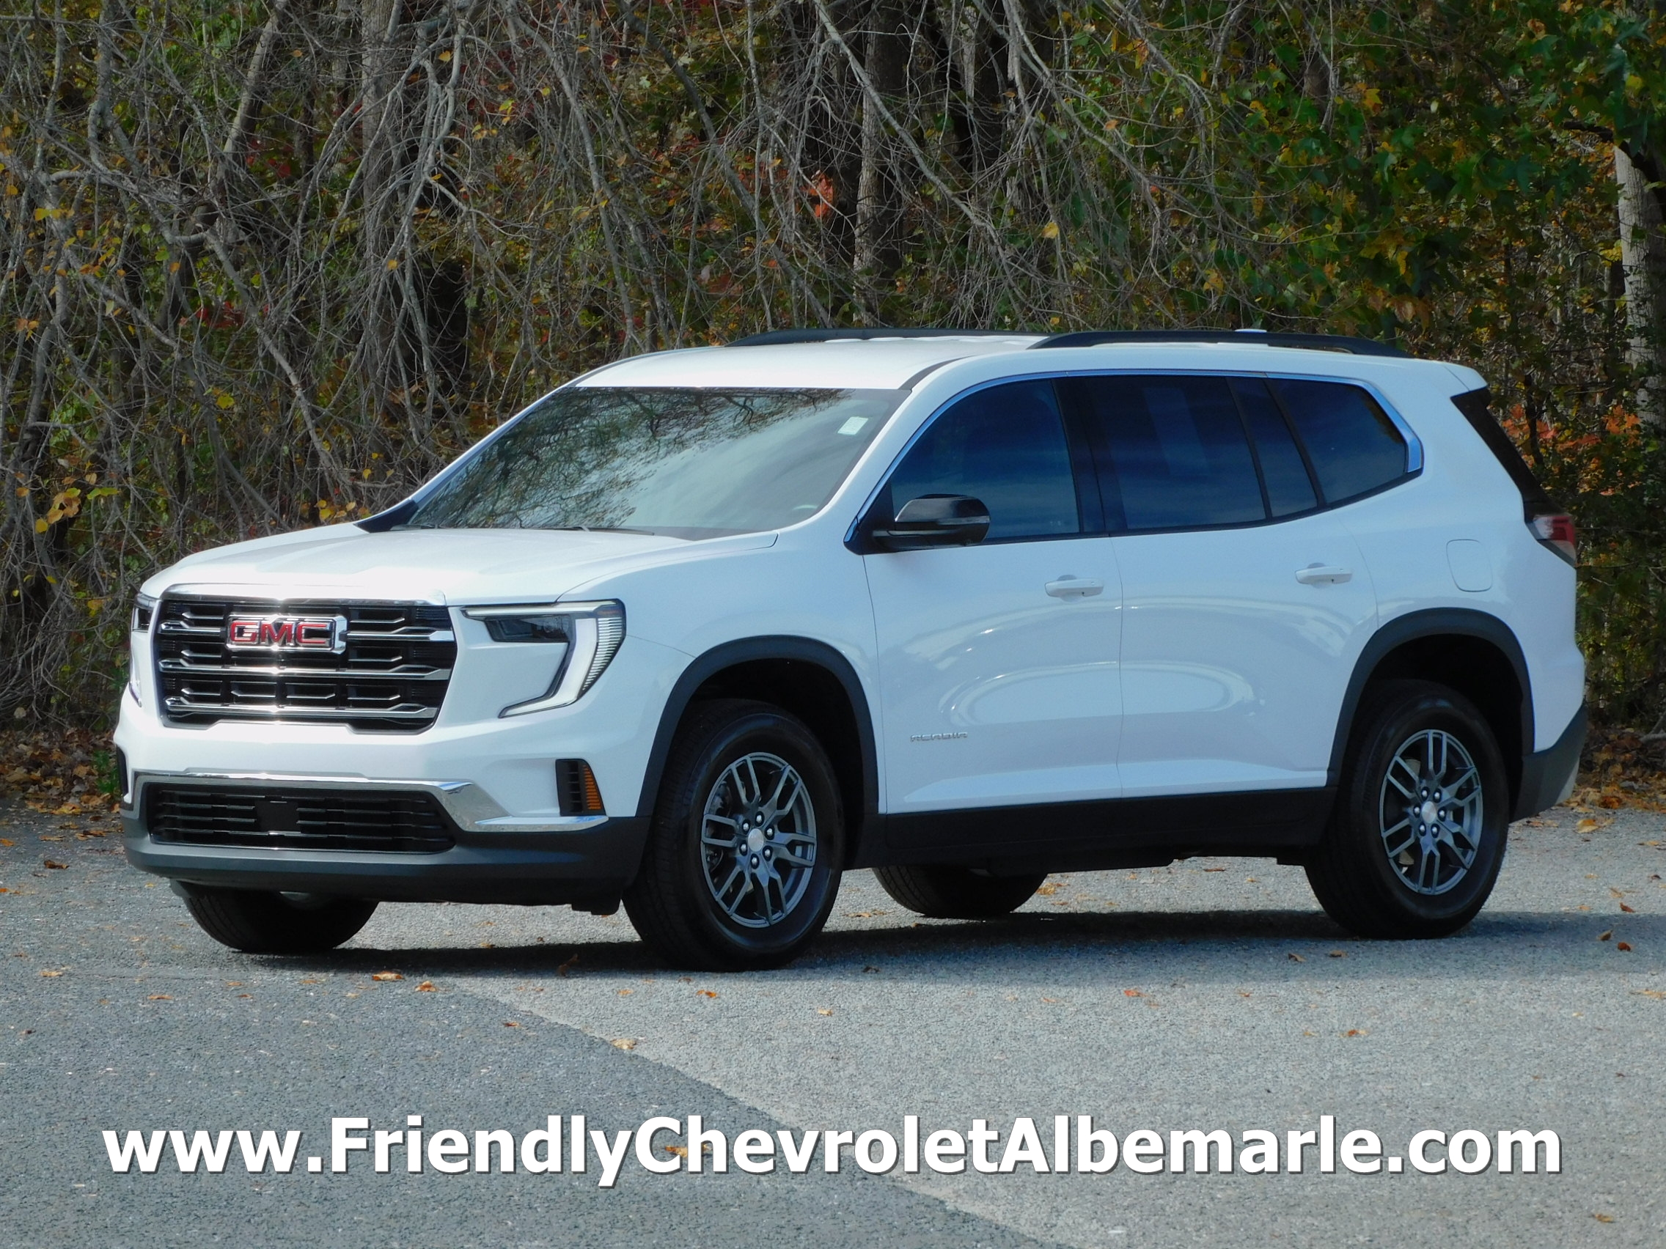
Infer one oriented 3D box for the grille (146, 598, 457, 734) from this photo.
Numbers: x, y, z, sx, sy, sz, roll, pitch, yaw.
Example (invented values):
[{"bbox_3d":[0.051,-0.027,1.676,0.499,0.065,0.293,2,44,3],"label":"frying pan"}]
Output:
[{"bbox_3d":[-1.528,0.112,40.827,1.170,0.385,0.130,2,2,41],"label":"grille"}]

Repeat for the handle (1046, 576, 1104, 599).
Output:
[{"bbox_3d":[0.689,-0.109,41.897,0.055,0.052,0.250,2,2,41],"label":"handle"}]

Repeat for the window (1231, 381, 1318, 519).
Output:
[{"bbox_3d":[1.319,-0.527,42.816,0.060,0.435,0.235,-21,-12,36],"label":"window"}]

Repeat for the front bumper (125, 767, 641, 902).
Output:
[{"bbox_3d":[-1.420,0.589,40.969,1.960,0.350,0.480,2,2,41],"label":"front bumper"}]

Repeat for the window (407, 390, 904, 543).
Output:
[{"bbox_3d":[-0.538,-0.497,41.961,1.500,0.140,0.830,2,36,41],"label":"window"}]

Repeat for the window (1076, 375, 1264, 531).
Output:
[{"bbox_3d":[0.998,-0.507,42.420,0.060,0.471,0.740,-22,-13,38],"label":"window"}]

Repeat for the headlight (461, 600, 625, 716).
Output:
[{"bbox_3d":[-0.807,0.099,40.471,0.340,0.335,0.350,2,2,41],"label":"headlight"}]

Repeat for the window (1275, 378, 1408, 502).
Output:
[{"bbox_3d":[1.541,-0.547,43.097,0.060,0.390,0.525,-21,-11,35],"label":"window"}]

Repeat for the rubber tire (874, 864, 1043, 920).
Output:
[{"bbox_3d":[0.404,0.518,44.379,0.255,0.775,0.780,2,2,41],"label":"rubber tire"}]

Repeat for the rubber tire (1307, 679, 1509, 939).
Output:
[{"bbox_3d":[1.712,0.553,43.255,0.255,0.775,0.780,2,2,41],"label":"rubber tire"}]

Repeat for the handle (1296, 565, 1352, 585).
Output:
[{"bbox_3d":[1.447,-0.146,42.709,0.060,0.050,0.240,2,2,41],"label":"handle"}]

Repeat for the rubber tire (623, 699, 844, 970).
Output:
[{"bbox_3d":[-0.287,0.602,40.965,0.260,0.778,0.782,2,2,41],"label":"rubber tire"}]

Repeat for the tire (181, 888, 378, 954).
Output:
[{"bbox_3d":[-1.598,0.567,42.050,0.255,0.775,0.780,2,2,41],"label":"tire"}]

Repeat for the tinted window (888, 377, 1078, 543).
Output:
[{"bbox_3d":[0.401,-0.477,41.708,0.070,0.480,0.880,-24,-15,38],"label":"tinted window"}]

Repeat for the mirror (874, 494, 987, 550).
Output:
[{"bbox_3d":[0.278,-0.291,41.310,0.240,0.165,0.250,2,2,41],"label":"mirror"}]

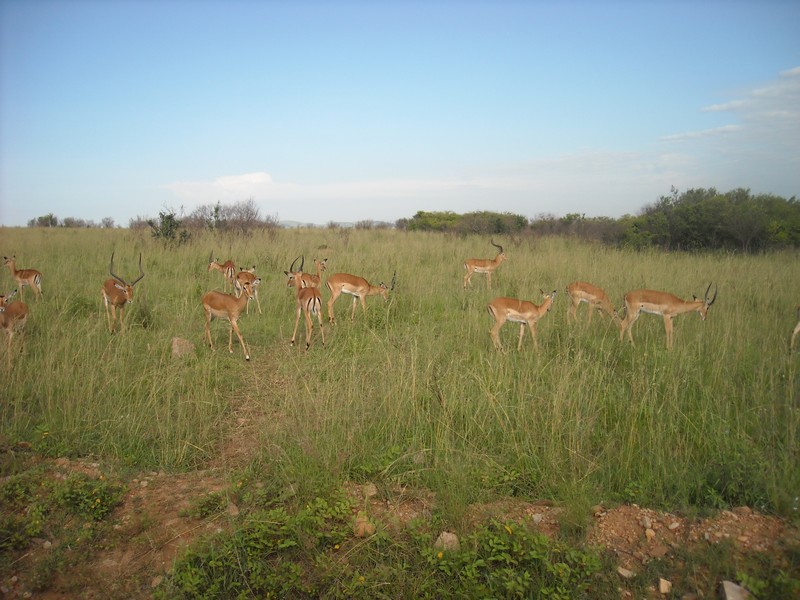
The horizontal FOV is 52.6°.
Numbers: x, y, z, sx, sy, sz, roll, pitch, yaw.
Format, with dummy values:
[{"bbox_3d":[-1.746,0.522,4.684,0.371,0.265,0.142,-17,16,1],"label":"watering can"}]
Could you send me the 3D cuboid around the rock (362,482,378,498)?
[{"bbox_3d":[-0.196,1.265,5.370,0.105,0.082,0.090,0,5,0],"label":"rock"}]

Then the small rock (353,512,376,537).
[{"bbox_3d":[-0.207,1.313,4.720,0.132,0.110,0.115,0,5,0],"label":"small rock"}]

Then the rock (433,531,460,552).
[{"bbox_3d":[0.257,1.340,4.470,0.155,0.115,0.125,0,5,0],"label":"rock"}]

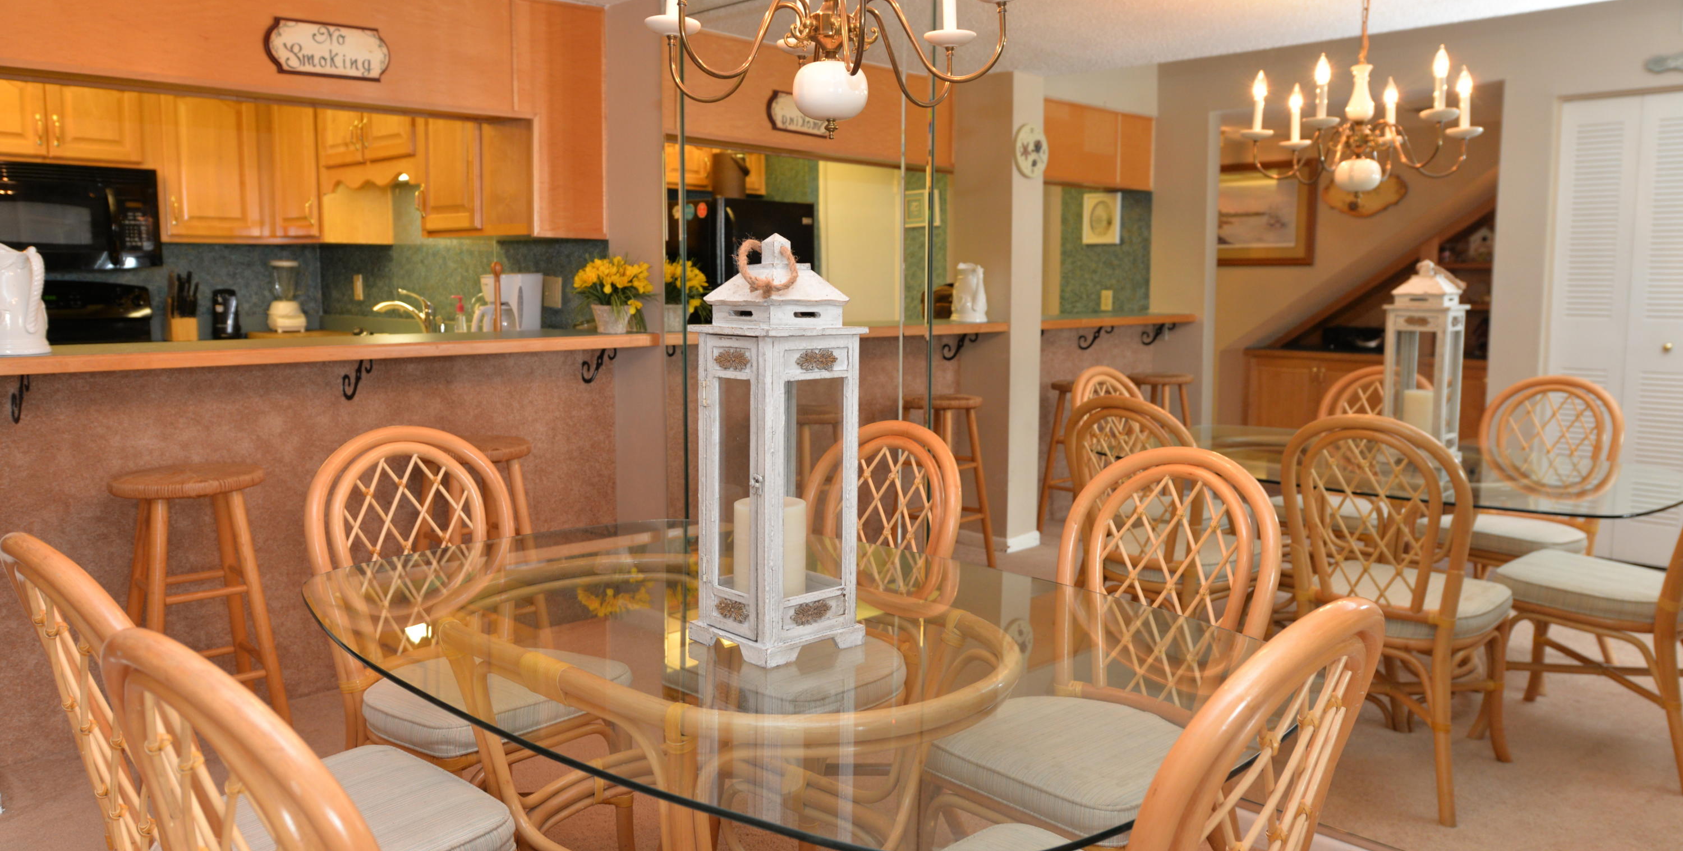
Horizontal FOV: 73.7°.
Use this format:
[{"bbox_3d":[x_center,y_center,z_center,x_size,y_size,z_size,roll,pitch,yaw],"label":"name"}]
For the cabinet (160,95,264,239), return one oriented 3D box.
[{"bbox_3d":[-3.149,-1.234,5.483,0.454,0.692,0.316,-7,10,-44],"label":"cabinet"}]

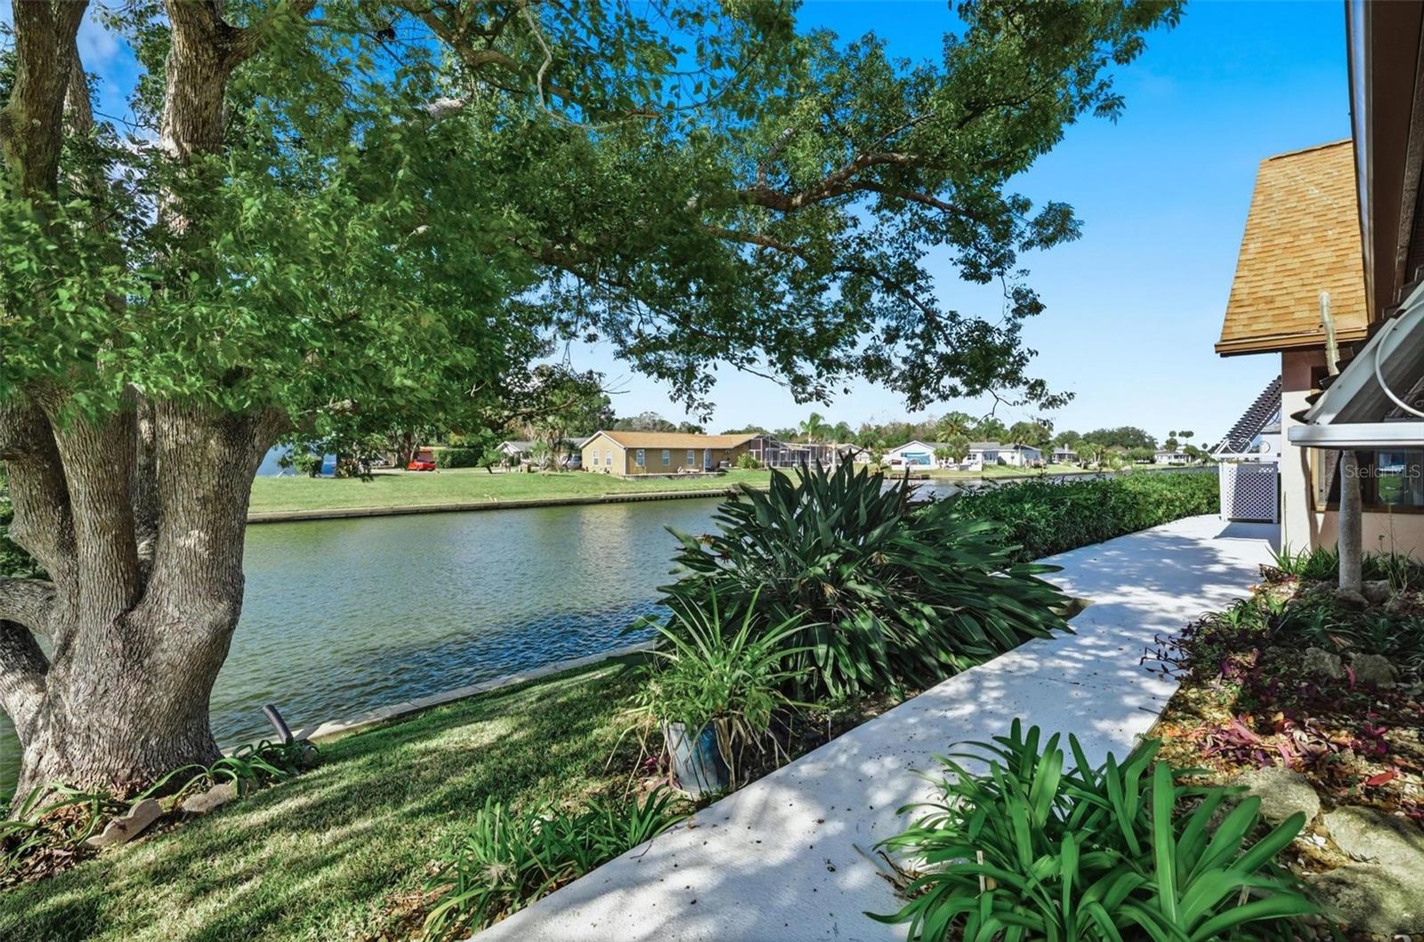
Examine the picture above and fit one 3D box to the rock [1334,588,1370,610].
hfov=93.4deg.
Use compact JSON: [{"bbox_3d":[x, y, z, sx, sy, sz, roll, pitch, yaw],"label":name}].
[{"bbox_3d":[6.320,1.270,6.630,0.260,0.200,0.220,1,1,44],"label":"rock"}]

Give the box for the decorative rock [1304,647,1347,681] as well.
[{"bbox_3d":[4.100,1.300,4.490,0.215,0.200,0.190,1,1,43],"label":"decorative rock"}]

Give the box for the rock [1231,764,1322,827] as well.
[{"bbox_3d":[2.340,1.360,2.790,0.290,0.180,0.260,1,1,40],"label":"rock"}]

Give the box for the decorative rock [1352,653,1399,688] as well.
[{"bbox_3d":[4.270,1.300,4.330,0.220,0.200,0.200,1,1,45],"label":"decorative rock"}]

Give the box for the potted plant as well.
[{"bbox_3d":[0.030,1.041,3.270,0.780,0.920,0.750,0,1,0],"label":"potted plant"}]

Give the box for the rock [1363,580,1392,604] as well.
[{"bbox_3d":[6.740,1.250,6.820,0.260,0.230,0.230,1,1,45],"label":"rock"}]

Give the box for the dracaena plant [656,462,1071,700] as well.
[{"bbox_3d":[1.200,0.703,5.314,2.250,1.560,3.050,1,1,43],"label":"dracaena plant"}]

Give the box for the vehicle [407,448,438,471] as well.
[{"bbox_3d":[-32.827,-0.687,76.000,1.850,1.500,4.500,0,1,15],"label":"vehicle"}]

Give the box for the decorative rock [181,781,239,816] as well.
[{"bbox_3d":[-2.627,1.703,3.527,0.100,0.120,0.280,1,1,36],"label":"decorative rock"}]

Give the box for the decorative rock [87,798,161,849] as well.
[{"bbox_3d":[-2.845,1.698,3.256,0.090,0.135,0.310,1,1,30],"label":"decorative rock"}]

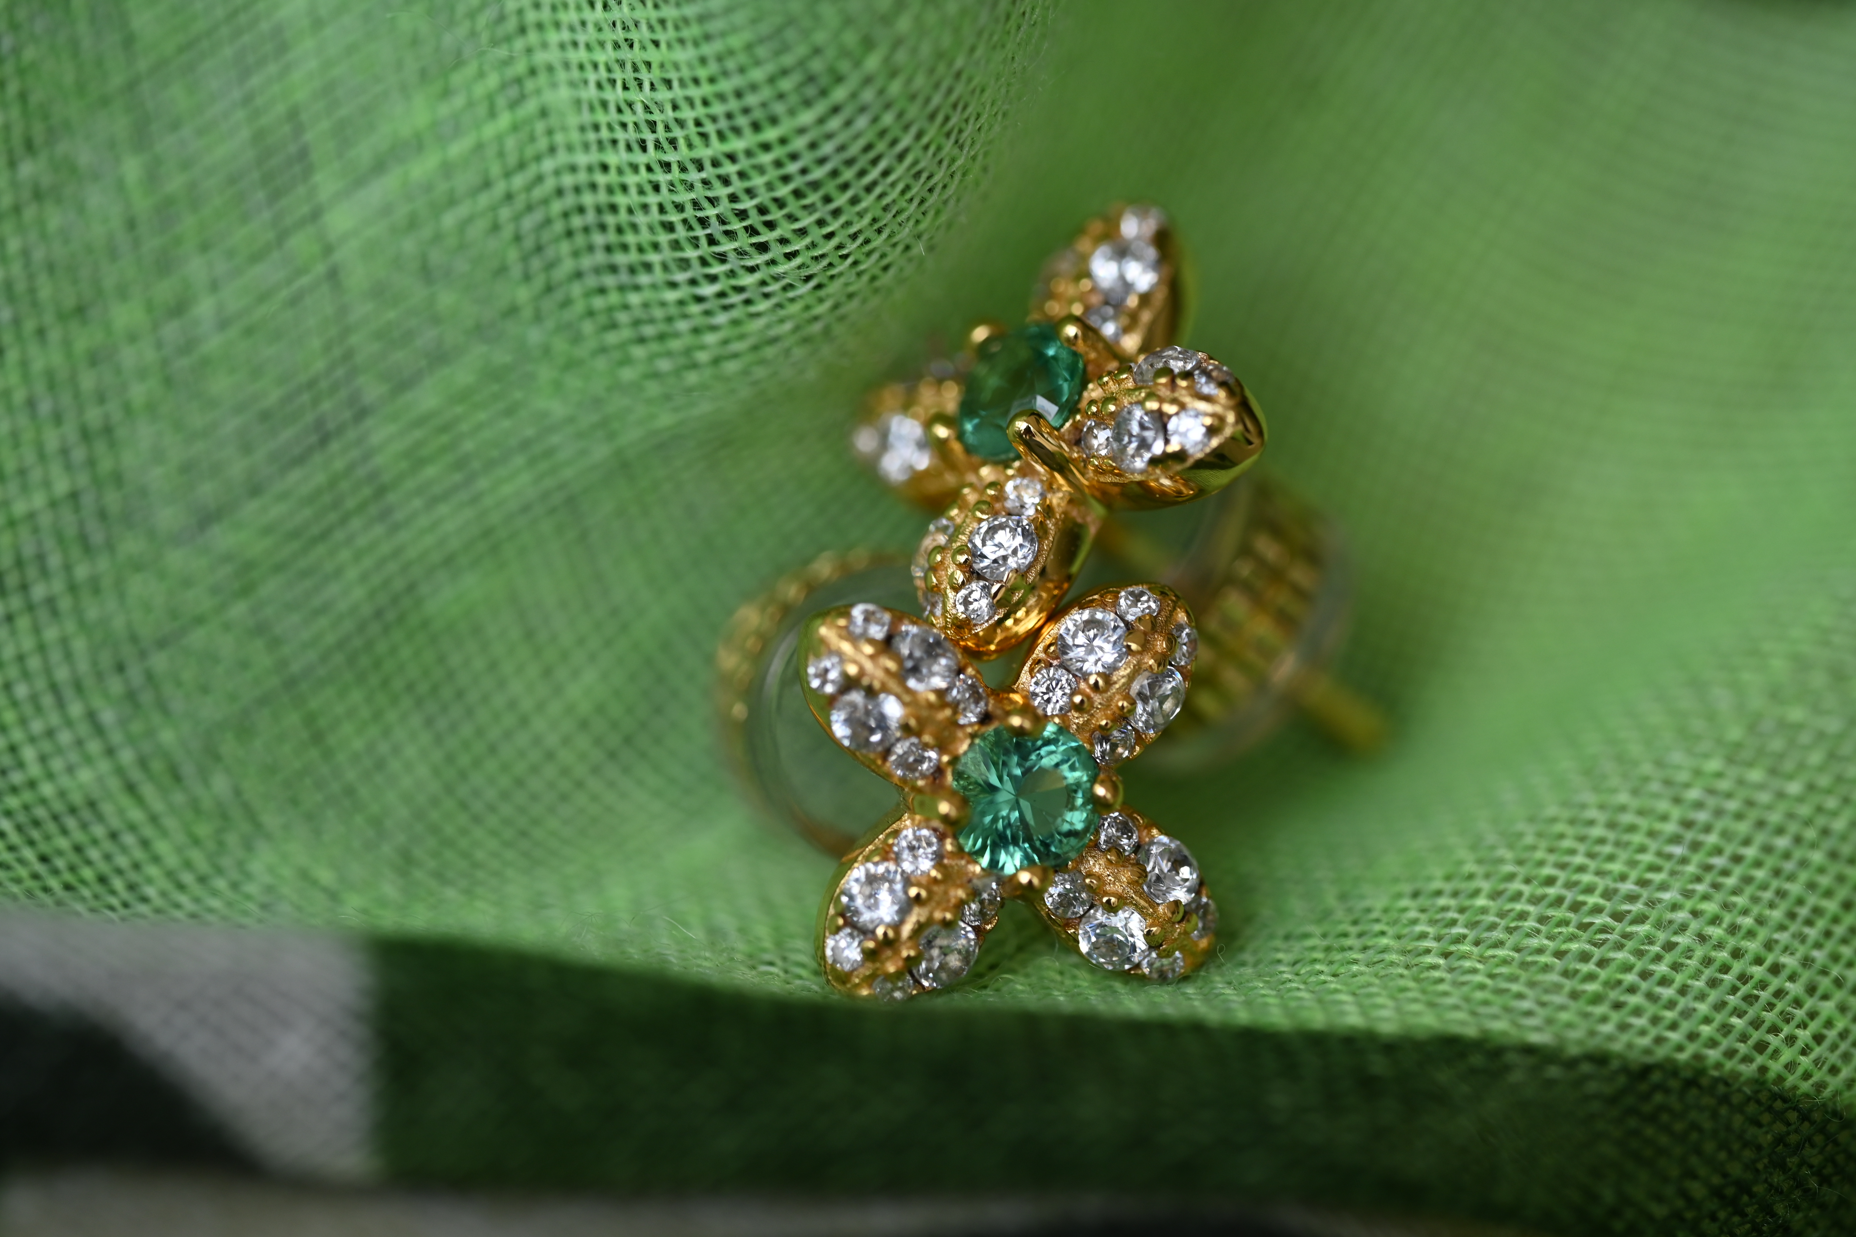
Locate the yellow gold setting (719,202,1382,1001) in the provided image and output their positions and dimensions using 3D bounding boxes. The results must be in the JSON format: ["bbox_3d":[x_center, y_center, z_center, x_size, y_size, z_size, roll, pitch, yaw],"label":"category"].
[{"bbox_3d":[0.003,-0.001,0.181,0.015,0.016,0.013,0,15,0],"label":"yellow gold setting"}]

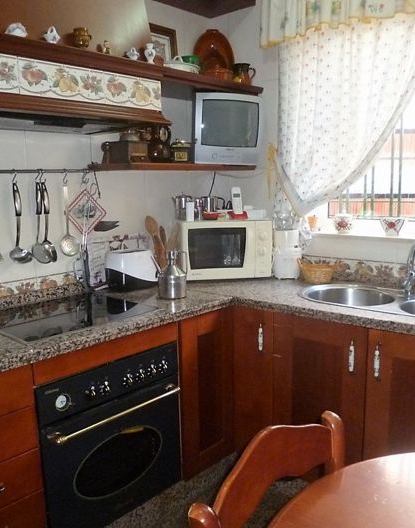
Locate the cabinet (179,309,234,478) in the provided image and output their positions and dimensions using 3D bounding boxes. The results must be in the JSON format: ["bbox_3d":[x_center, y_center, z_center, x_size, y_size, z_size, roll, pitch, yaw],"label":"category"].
[{"bbox_3d":[0.000,0.551,2.105,0.324,0.687,0.020,-11,13,-44],"label":"cabinet"}]

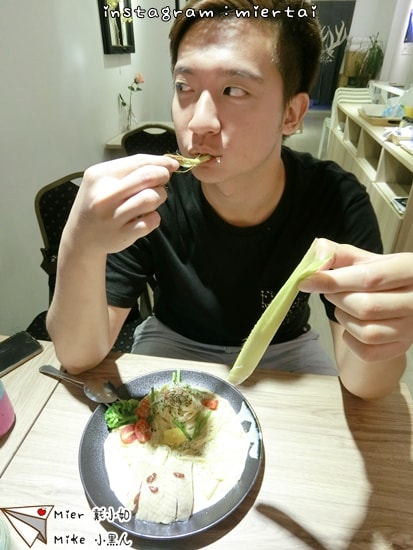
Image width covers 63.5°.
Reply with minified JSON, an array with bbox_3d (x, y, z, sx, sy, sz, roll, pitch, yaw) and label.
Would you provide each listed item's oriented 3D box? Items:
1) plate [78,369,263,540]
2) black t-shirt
[{"bbox_3d":[-0.048,0.245,0.485,0.254,0.045,0.254,0,28,0],"label":"plate"},{"bbox_3d":[0.080,-0.011,0.787,0.530,0.550,0.330,0,36,0],"label":"black t-shirt"}]

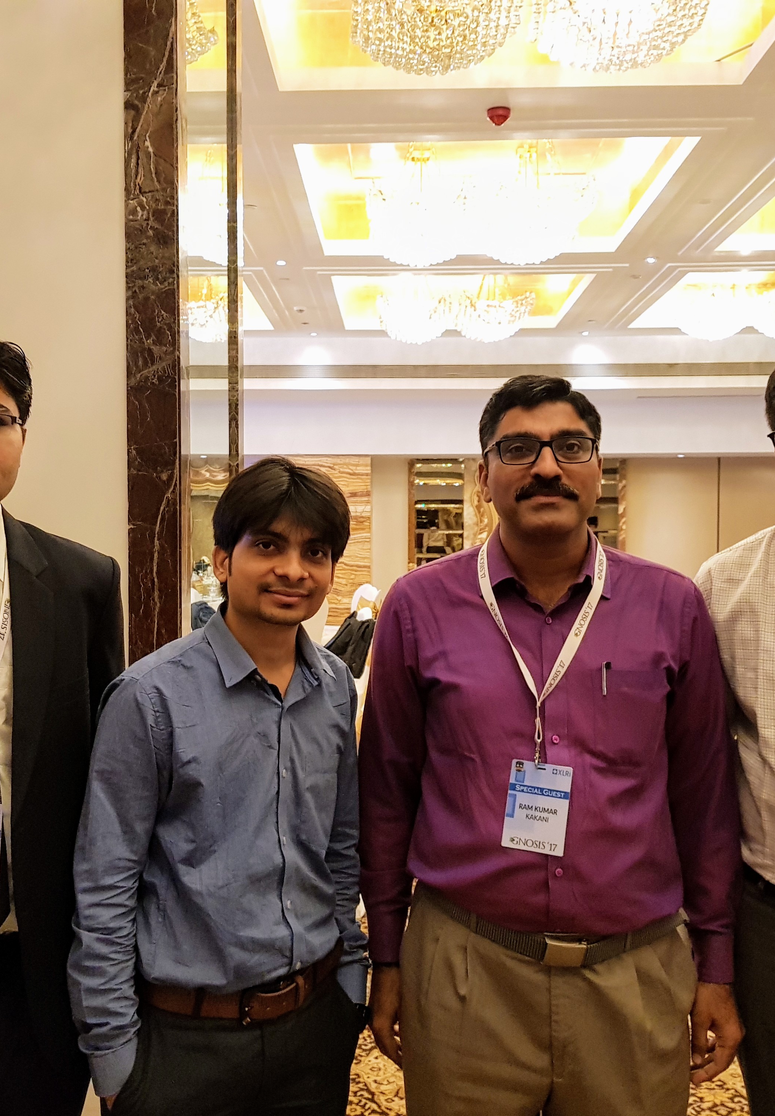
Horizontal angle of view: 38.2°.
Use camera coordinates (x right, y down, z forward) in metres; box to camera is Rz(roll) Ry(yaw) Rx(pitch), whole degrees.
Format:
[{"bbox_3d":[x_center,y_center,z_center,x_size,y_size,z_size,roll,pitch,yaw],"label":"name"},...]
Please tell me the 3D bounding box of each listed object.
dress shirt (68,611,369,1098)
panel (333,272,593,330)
[{"bbox_3d":[-0.221,0.375,1.507,0.440,0.607,0.270,-1,1,-27],"label":"dress shirt"},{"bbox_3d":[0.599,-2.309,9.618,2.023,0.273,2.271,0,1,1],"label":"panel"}]

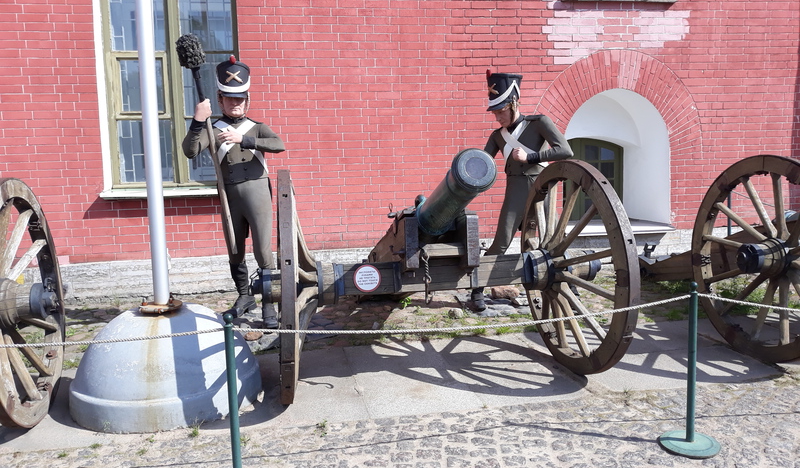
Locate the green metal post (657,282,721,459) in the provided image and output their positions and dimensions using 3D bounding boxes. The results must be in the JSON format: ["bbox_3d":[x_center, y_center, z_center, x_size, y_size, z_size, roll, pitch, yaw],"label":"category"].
[{"bbox_3d":[1.326,0.593,2.841,0.268,0.755,0.268,-2,5,0],"label":"green metal post"}]

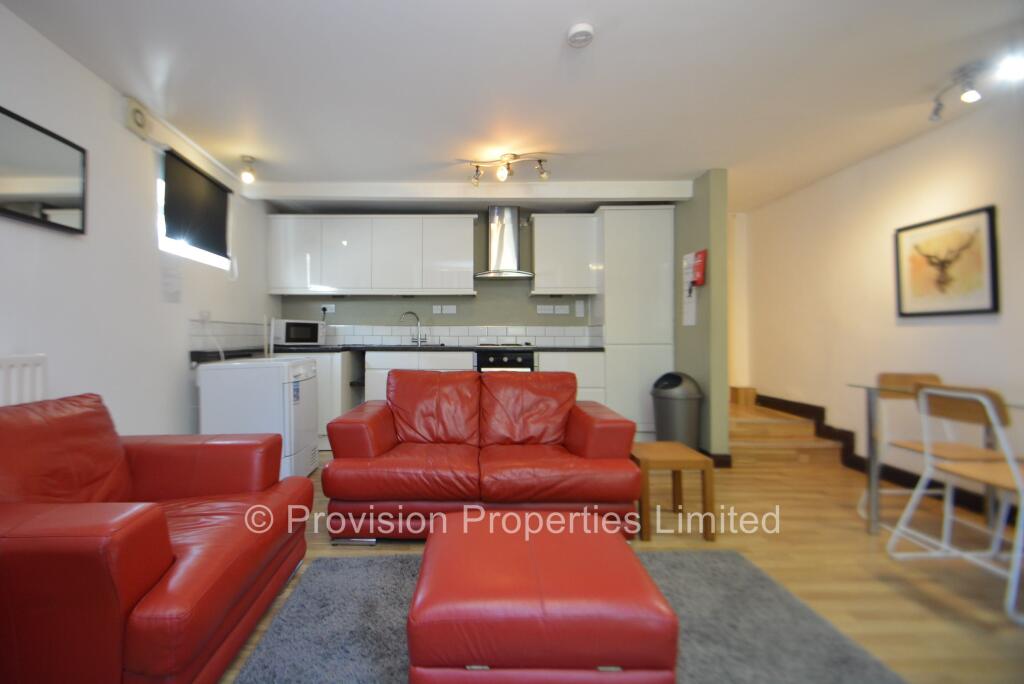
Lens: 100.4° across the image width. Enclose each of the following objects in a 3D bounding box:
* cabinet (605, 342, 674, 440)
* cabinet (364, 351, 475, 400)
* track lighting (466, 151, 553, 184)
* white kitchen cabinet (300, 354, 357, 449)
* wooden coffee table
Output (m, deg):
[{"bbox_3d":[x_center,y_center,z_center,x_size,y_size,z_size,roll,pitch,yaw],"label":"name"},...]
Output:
[{"bbox_3d":[1.160,0.483,4.210,0.630,0.920,0.600,0,0,-2],"label":"cabinet"},{"bbox_3d":[-0.840,0.515,4.210,1.010,0.850,0.580,0,0,-2],"label":"cabinet"},{"bbox_3d":[-0.020,-1.355,3.370,0.640,0.210,0.170,0,0,-6],"label":"track lighting"},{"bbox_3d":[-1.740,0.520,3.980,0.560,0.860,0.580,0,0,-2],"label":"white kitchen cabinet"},{"bbox_3d":[0.805,0.777,2.280,0.370,0.400,0.380,0,0,-2],"label":"wooden coffee table"}]

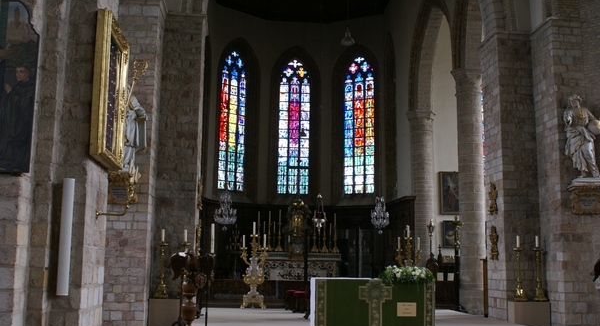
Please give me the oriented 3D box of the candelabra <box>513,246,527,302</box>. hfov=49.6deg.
[{"bbox_3d":[4.630,2.352,13.709,0.300,1.123,0.300,1,-8,-6],"label":"candelabra"}]

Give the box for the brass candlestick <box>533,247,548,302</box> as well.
[{"bbox_3d":[5.397,2.507,14.539,0.310,1.194,0.310,2,-9,-6],"label":"brass candlestick"}]

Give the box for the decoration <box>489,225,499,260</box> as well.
[{"bbox_3d":[4.571,1.878,15.354,0.170,0.798,0.400,1,-8,-6],"label":"decoration"}]

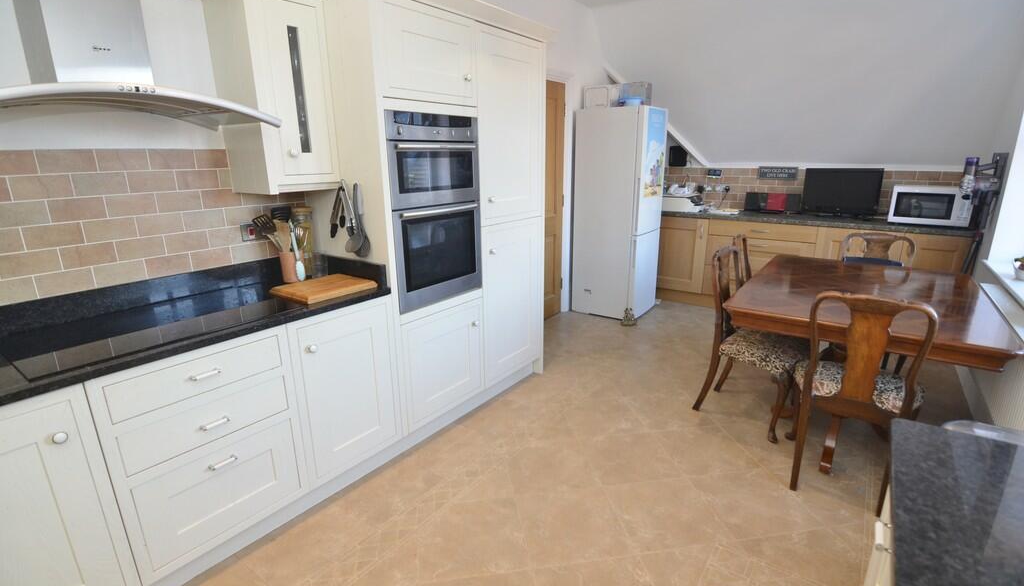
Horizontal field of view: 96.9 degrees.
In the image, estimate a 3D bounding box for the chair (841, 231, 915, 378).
[{"bbox_3d":[2.392,0.105,3.073,0.500,0.960,0.540,12,20,37],"label":"chair"}]

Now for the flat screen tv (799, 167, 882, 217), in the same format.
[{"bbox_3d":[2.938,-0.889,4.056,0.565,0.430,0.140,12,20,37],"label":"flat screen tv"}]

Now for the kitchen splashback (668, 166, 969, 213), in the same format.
[{"bbox_3d":[2.826,-1.036,4.608,2.600,0.435,0.020,12,20,37],"label":"kitchen splashback"}]

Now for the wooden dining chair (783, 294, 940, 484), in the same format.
[{"bbox_3d":[1.545,0.415,2.042,0.500,0.955,0.540,11,20,35],"label":"wooden dining chair"}]

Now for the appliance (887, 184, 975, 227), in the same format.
[{"bbox_3d":[3.413,-0.725,3.710,0.478,0.290,0.360,12,20,37],"label":"appliance"}]

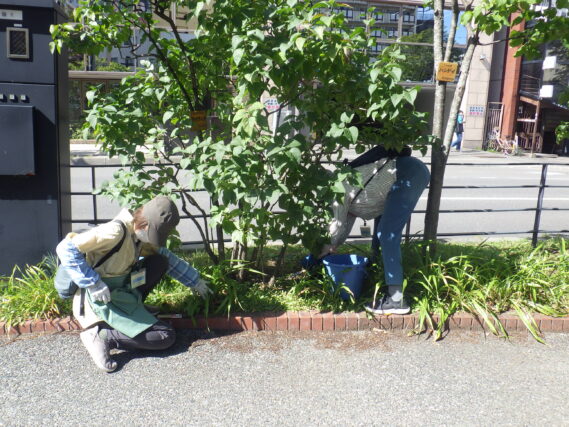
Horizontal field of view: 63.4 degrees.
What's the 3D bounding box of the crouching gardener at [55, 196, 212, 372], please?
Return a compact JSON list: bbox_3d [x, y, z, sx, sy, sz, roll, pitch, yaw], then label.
[{"bbox_3d":[-0.842,0.327,2.533,0.740,0.850,0.600,4,12,14],"label":"crouching gardener"}]

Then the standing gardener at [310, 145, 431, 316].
[{"bbox_3d":[0.520,0.110,2.959,0.700,0.980,0.480,1,11,2],"label":"standing gardener"}]

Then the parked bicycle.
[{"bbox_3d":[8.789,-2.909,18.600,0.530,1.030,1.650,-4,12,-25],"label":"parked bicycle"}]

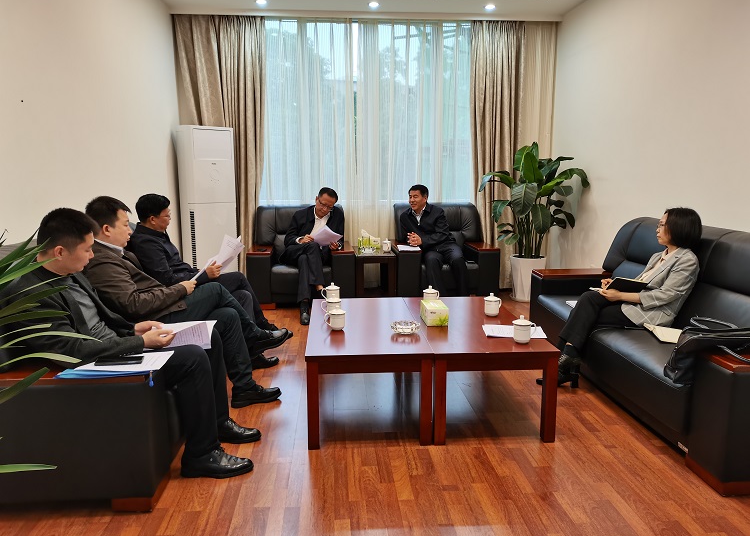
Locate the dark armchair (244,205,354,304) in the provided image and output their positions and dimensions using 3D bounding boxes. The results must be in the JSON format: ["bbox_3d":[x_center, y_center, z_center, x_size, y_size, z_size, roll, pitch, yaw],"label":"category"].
[{"bbox_3d":[-0.766,-0.161,6.093,1.080,1.040,0.870,-1,8,-7],"label":"dark armchair"}]

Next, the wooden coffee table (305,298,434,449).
[{"bbox_3d":[-0.071,0.530,3.263,0.590,0.449,1.330,-1,8,-4],"label":"wooden coffee table"}]

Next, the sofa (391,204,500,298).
[{"bbox_3d":[0.722,-0.192,6.281,1.080,1.040,0.860,-1,8,-4],"label":"sofa"}]

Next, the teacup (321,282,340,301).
[{"bbox_3d":[-0.293,0.167,3.768,0.124,0.132,0.092,-1,8,-4],"label":"teacup"}]

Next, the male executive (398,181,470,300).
[{"bbox_3d":[0.647,-0.249,5.915,0.720,1.250,0.950,1,8,6],"label":"male executive"}]

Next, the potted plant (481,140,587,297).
[{"bbox_3d":[1.712,-0.497,6.042,1.160,1.690,1.020,-1,8,-4],"label":"potted plant"}]

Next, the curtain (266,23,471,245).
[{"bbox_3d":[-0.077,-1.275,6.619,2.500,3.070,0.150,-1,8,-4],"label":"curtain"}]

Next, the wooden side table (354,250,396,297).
[{"bbox_3d":[-0.011,0.086,6.182,0.430,0.520,0.620,-1,8,-4],"label":"wooden side table"}]

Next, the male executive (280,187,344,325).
[{"bbox_3d":[-0.623,-0.182,5.590,0.660,1.210,1.220,0,8,1],"label":"male executive"}]

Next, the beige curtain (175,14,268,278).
[{"bbox_3d":[-1.715,-1.237,6.385,1.000,3.070,0.180,-1,8,-4],"label":"beige curtain"}]

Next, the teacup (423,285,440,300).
[{"bbox_3d":[0.361,0.183,3.635,0.110,0.132,0.092,-1,8,-4],"label":"teacup"}]

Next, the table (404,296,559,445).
[{"bbox_3d":[0.522,0.524,3.293,0.590,0.449,1.330,-1,8,-4],"label":"table"}]

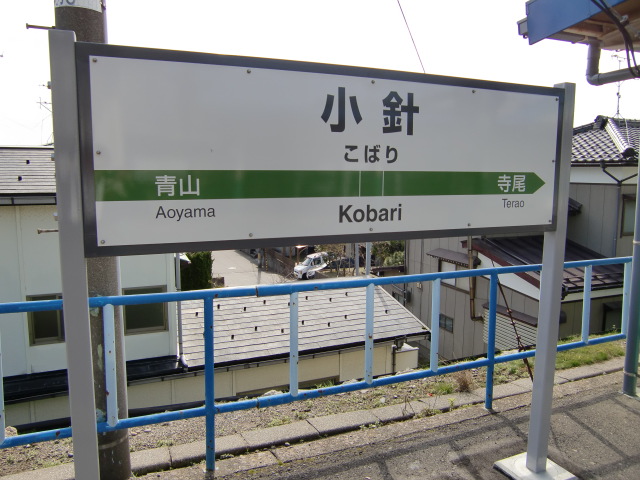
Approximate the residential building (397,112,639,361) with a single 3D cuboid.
[{"bbox_3d":[8.610,-0.161,18.125,9.700,8.700,8.200,-3,9,-23],"label":"residential building"}]

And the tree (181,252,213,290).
[{"bbox_3d":[-6.560,1.673,27.500,1.800,2.800,1.800,1,8,0],"label":"tree"}]

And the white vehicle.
[{"bbox_3d":[-0.398,1.920,37.500,1.500,1.600,3.500,8,11,41],"label":"white vehicle"}]

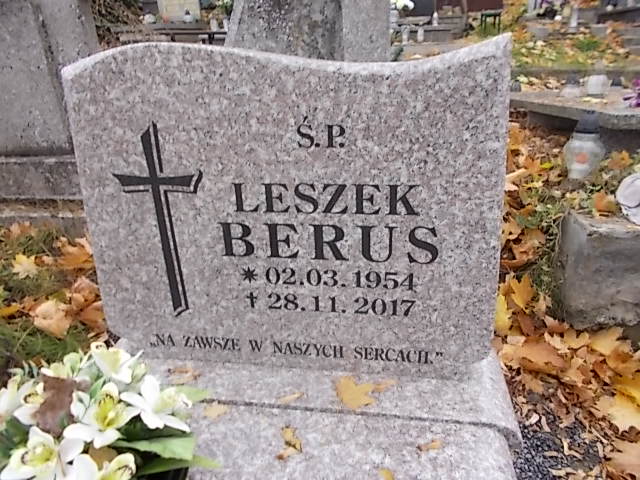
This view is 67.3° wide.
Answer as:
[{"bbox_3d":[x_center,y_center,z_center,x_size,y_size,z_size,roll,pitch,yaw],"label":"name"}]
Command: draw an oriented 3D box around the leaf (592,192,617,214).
[{"bbox_3d":[0.645,-0.085,1.090,0.052,0.038,0.050,13,30,29],"label":"leaf"}]

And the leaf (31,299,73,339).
[{"bbox_3d":[-0.659,0.193,1.180,0.095,0.040,0.105,-19,30,-30],"label":"leaf"}]

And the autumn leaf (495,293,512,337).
[{"bbox_3d":[0.418,0.173,1.100,0.050,0.040,0.100,9,28,22],"label":"autumn leaf"}]

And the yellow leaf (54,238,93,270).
[{"bbox_3d":[-0.738,0.038,1.450,0.115,0.045,0.100,-16,29,-26],"label":"yellow leaf"}]

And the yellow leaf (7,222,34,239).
[{"bbox_3d":[-1.009,-0.032,1.620,0.090,0.030,0.065,-19,30,-30],"label":"yellow leaf"}]

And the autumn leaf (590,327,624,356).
[{"bbox_3d":[0.628,0.220,1.050,0.080,0.025,0.075,16,31,32],"label":"autumn leaf"}]

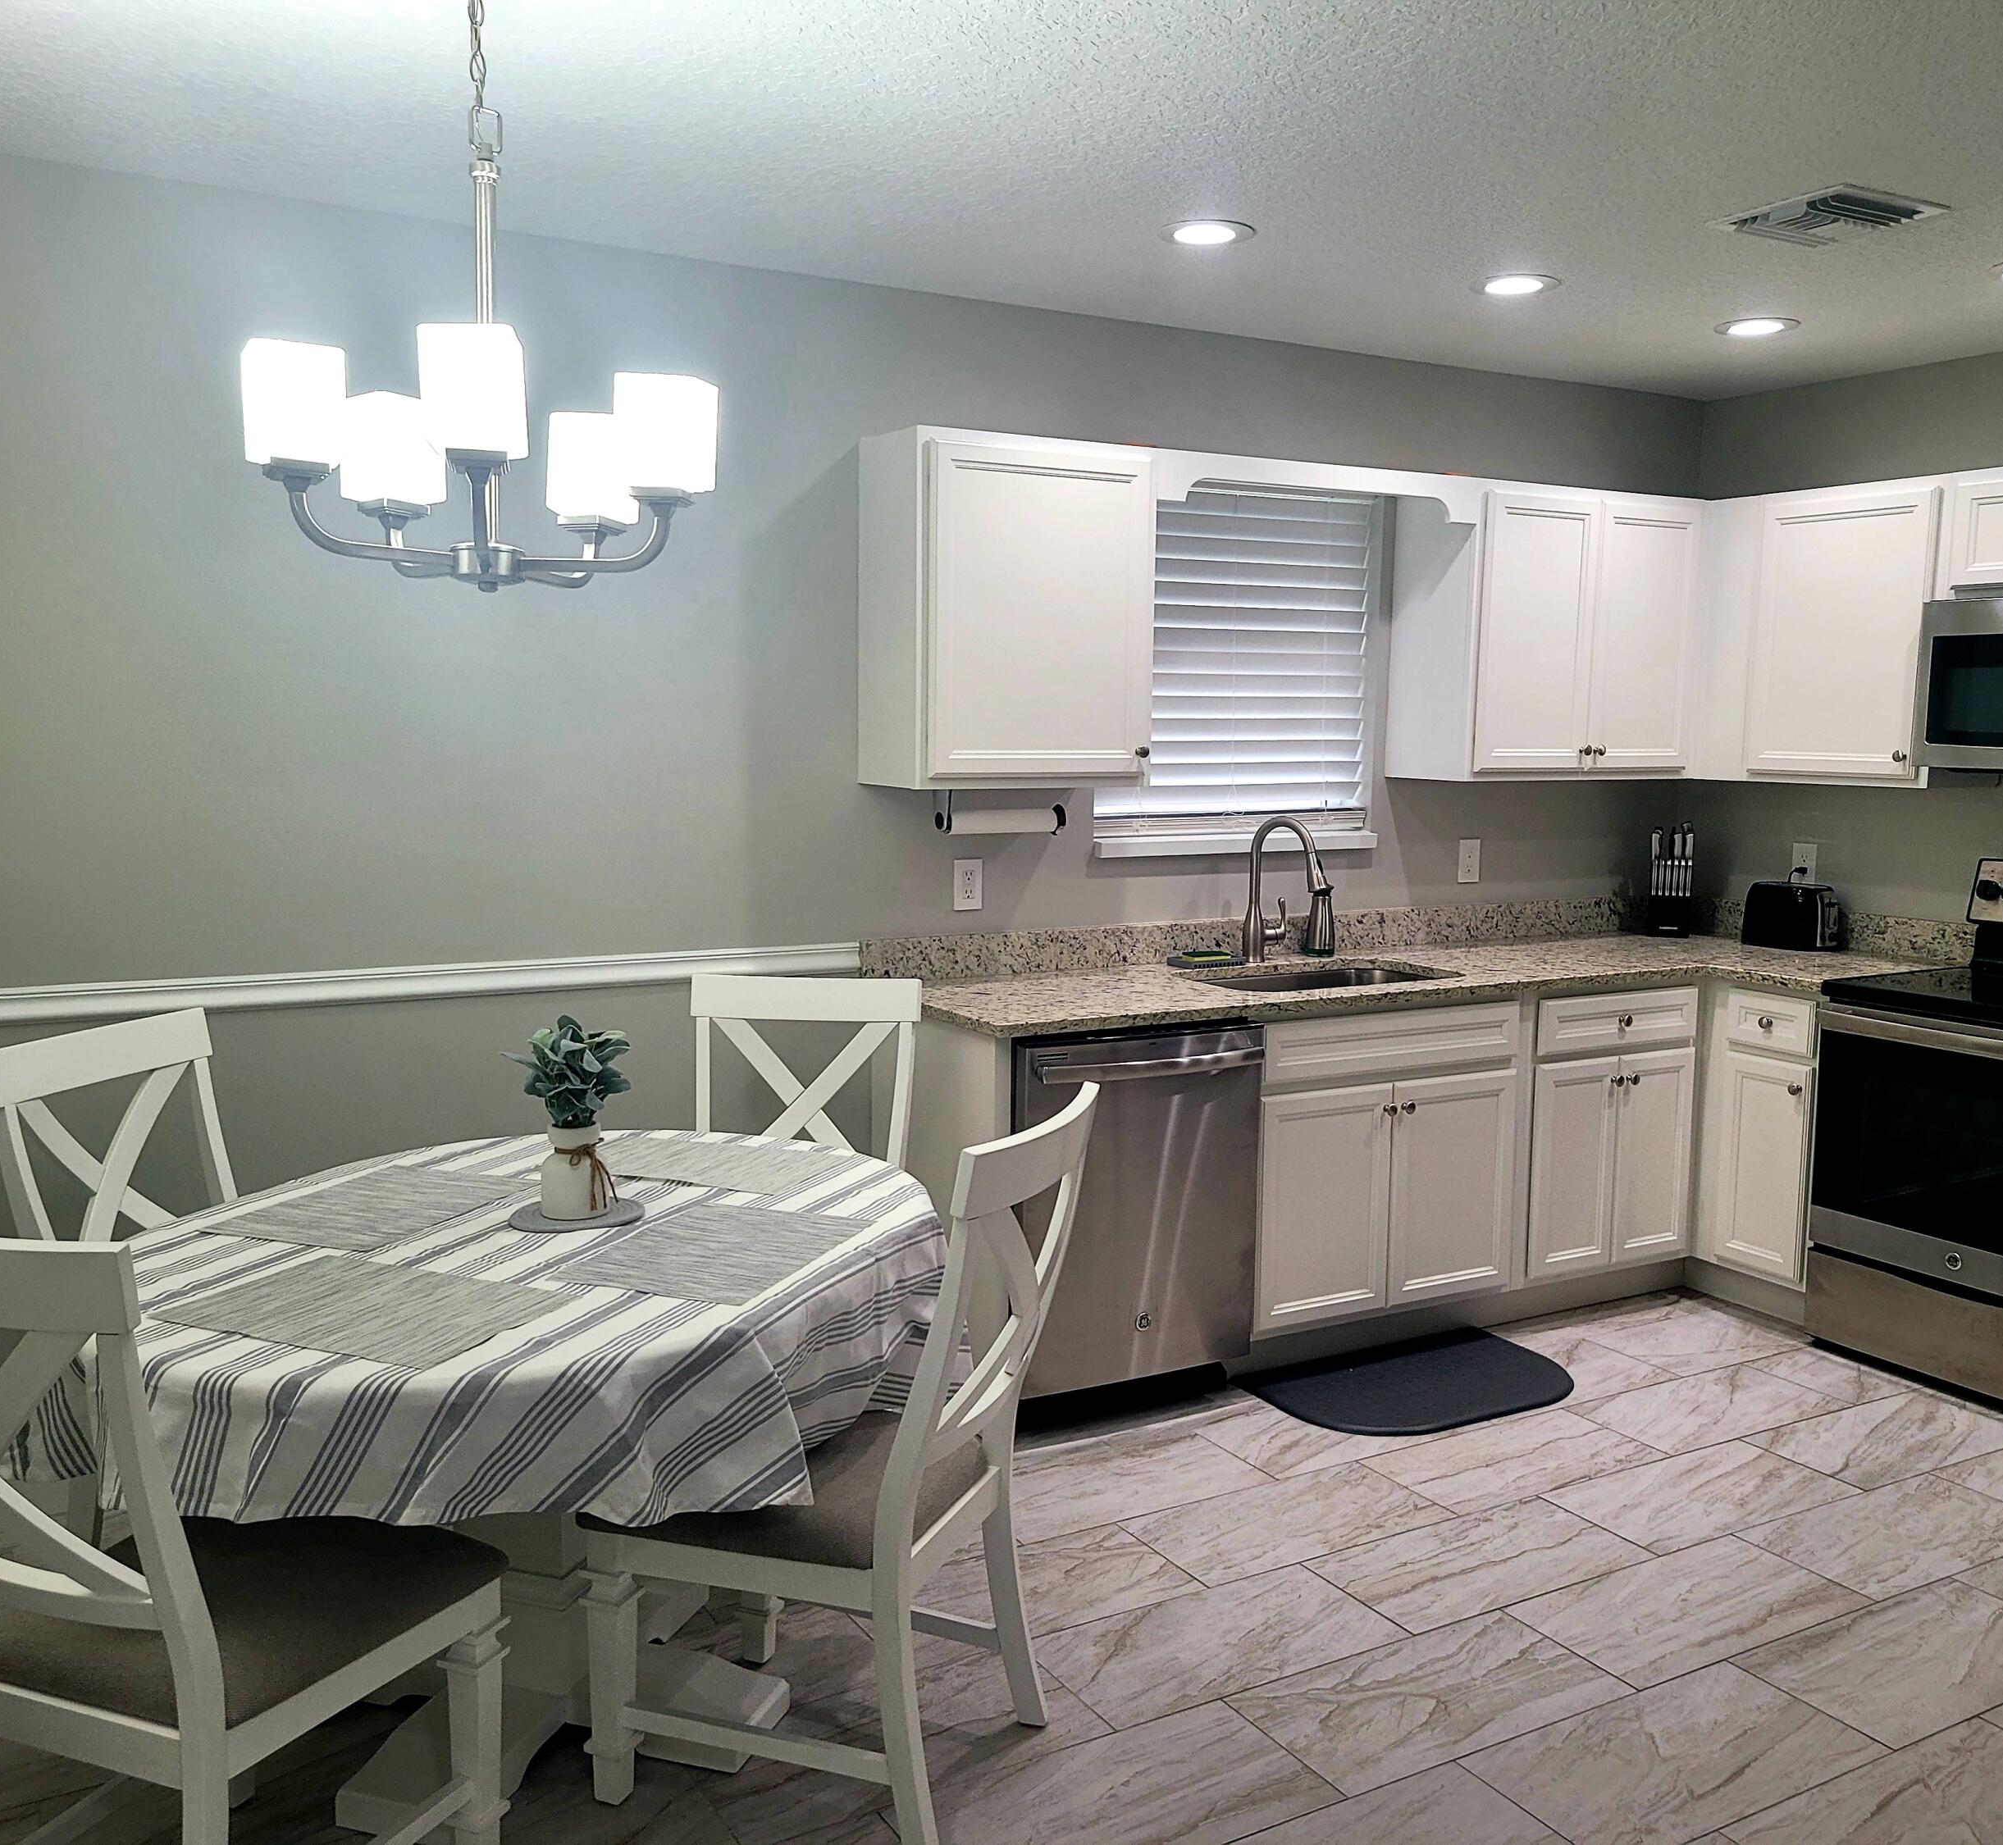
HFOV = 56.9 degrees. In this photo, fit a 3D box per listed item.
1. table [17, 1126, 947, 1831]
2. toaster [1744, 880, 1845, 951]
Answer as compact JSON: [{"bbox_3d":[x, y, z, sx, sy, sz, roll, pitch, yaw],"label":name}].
[{"bbox_3d":[-0.690,0.838,2.842,1.110,0.760,1.340,3,7,23],"label":"table"},{"bbox_3d":[2.217,-0.015,5.154,0.240,0.173,0.150,7,9,44],"label":"toaster"}]

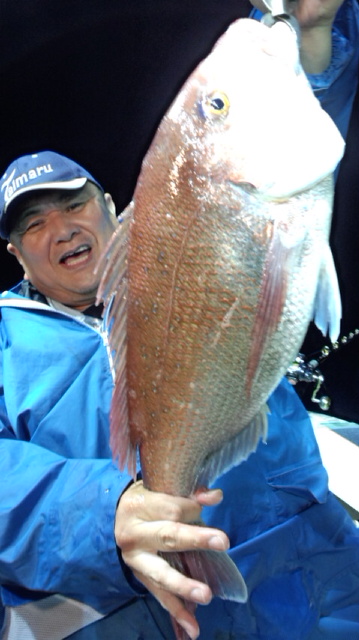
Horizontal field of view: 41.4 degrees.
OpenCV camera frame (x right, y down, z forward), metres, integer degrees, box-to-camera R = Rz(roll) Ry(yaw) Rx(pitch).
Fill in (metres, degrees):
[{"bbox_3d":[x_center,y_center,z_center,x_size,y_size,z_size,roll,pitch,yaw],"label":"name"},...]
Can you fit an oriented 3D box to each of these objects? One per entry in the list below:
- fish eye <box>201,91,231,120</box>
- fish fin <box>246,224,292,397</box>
[{"bbox_3d":[0.034,-0.198,0.437,0.027,0.026,0.013,9,3,5],"label":"fish eye"},{"bbox_3d":[0.084,-0.008,0.445,0.030,0.165,0.018,7,5,-14],"label":"fish fin"}]

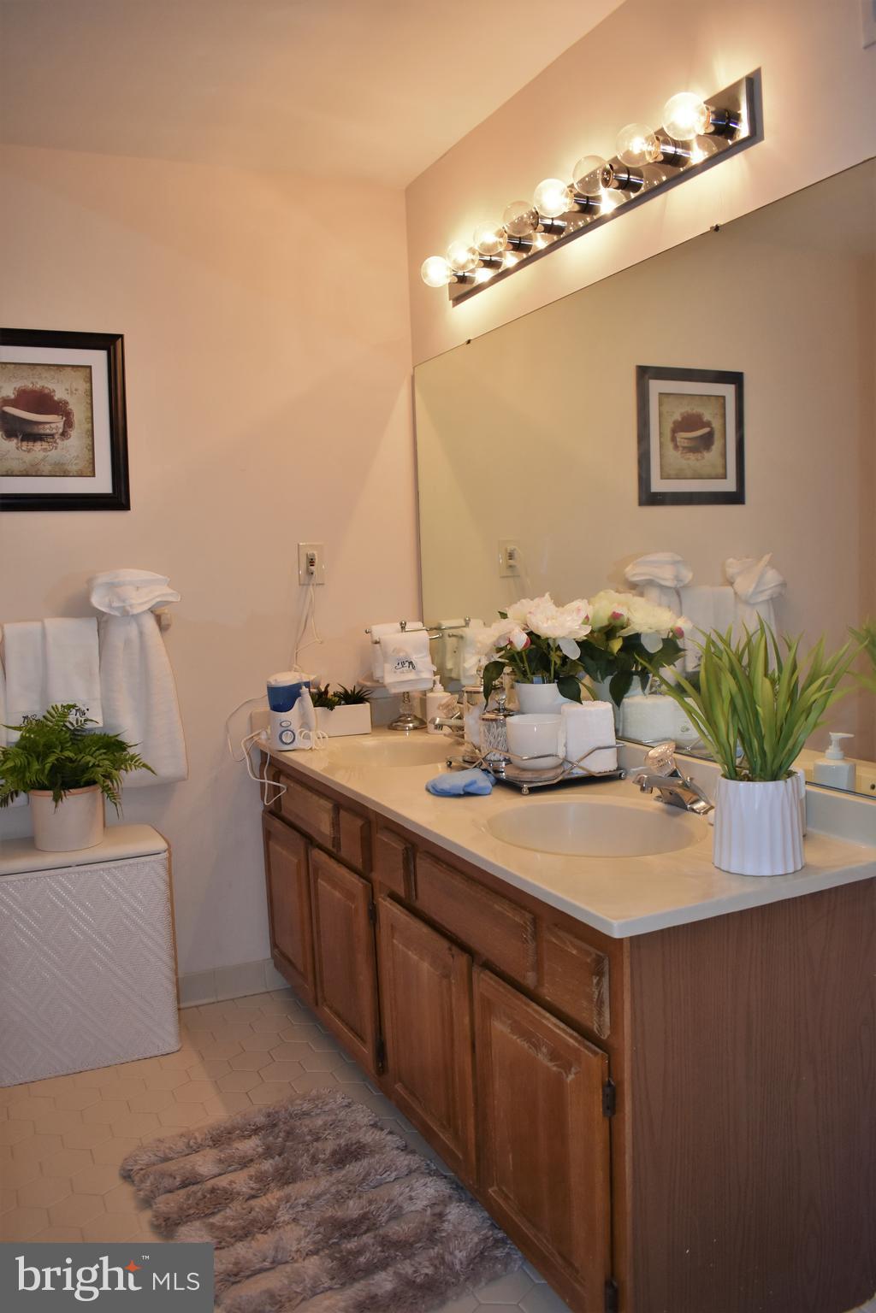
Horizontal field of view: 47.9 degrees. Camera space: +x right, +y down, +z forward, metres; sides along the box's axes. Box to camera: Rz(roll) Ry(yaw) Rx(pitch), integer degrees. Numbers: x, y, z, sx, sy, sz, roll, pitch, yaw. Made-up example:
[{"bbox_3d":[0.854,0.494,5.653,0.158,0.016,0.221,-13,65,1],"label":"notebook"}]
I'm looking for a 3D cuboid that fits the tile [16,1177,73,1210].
[{"bbox_3d":[-0.832,1.142,2.088,0.105,0.008,0.122,-4,6,-26],"label":"tile"}]

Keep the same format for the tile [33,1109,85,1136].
[{"bbox_3d":[-0.898,1.113,2.340,0.109,0.009,0.124,-5,6,-26],"label":"tile"}]

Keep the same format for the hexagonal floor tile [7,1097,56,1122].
[{"bbox_3d":[-0.954,1.067,2.320,0.107,0.008,0.124,-4,5,-26],"label":"hexagonal floor tile"}]

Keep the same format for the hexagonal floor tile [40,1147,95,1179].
[{"bbox_3d":[-0.823,1.132,2.191,0.105,0.008,0.122,-4,6,-26],"label":"hexagonal floor tile"}]

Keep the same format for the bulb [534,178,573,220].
[{"bbox_3d":[0.249,-0.970,2.085,0.095,0.080,0.080,-4,5,-26],"label":"bulb"}]

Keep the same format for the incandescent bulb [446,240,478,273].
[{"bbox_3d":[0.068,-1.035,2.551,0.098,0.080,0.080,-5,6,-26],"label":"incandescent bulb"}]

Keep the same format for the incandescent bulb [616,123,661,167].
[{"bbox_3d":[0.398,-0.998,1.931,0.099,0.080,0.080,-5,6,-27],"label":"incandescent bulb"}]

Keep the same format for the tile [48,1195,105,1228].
[{"bbox_3d":[-0.734,1.132,2.000,0.109,0.009,0.124,-5,6,-26],"label":"tile"}]

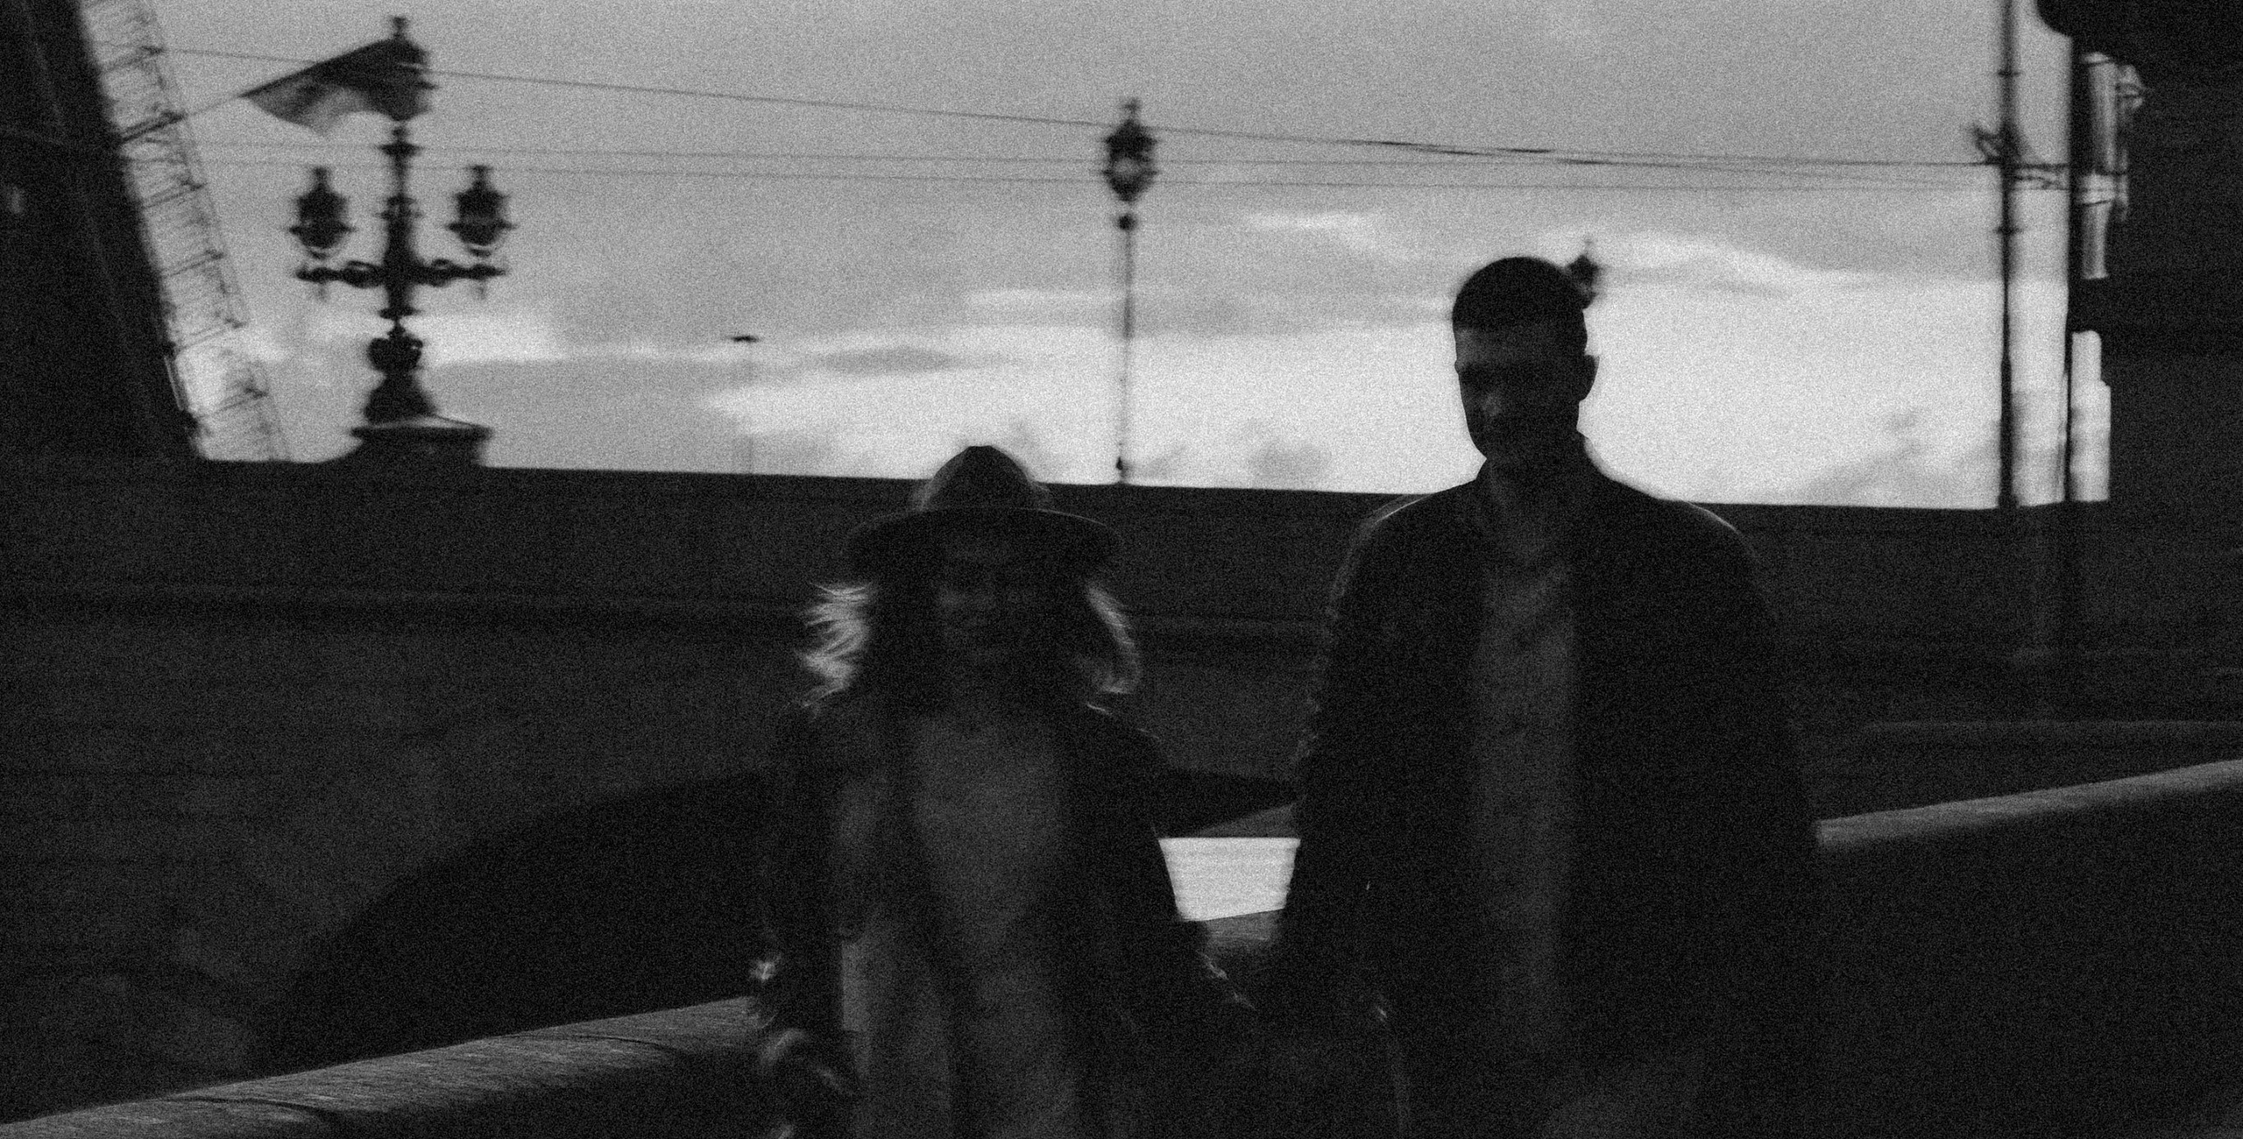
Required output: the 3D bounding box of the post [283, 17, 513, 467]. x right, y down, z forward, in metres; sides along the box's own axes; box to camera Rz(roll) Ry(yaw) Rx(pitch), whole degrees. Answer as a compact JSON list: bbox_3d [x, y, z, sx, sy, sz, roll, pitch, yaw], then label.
[{"bbox_3d":[-8.314,-3.822,89.500,2.800,5.180,1.150,0,-2,27],"label":"post"}]

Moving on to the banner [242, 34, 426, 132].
[{"bbox_3d":[-9.255,-5.705,91.000,2.360,1.120,0.400,0,-2,24],"label":"banner"}]

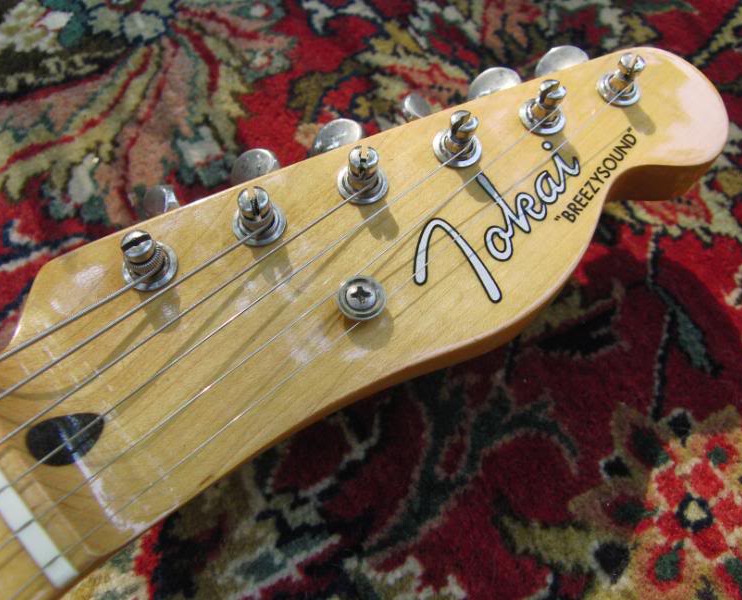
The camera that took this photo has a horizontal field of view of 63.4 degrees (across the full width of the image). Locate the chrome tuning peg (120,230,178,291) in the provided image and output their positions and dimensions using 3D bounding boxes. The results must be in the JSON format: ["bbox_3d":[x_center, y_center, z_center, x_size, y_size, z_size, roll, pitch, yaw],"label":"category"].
[{"bbox_3d":[-0.044,-0.009,0.118,0.011,0.009,0.011,1,63,-3],"label":"chrome tuning peg"}]

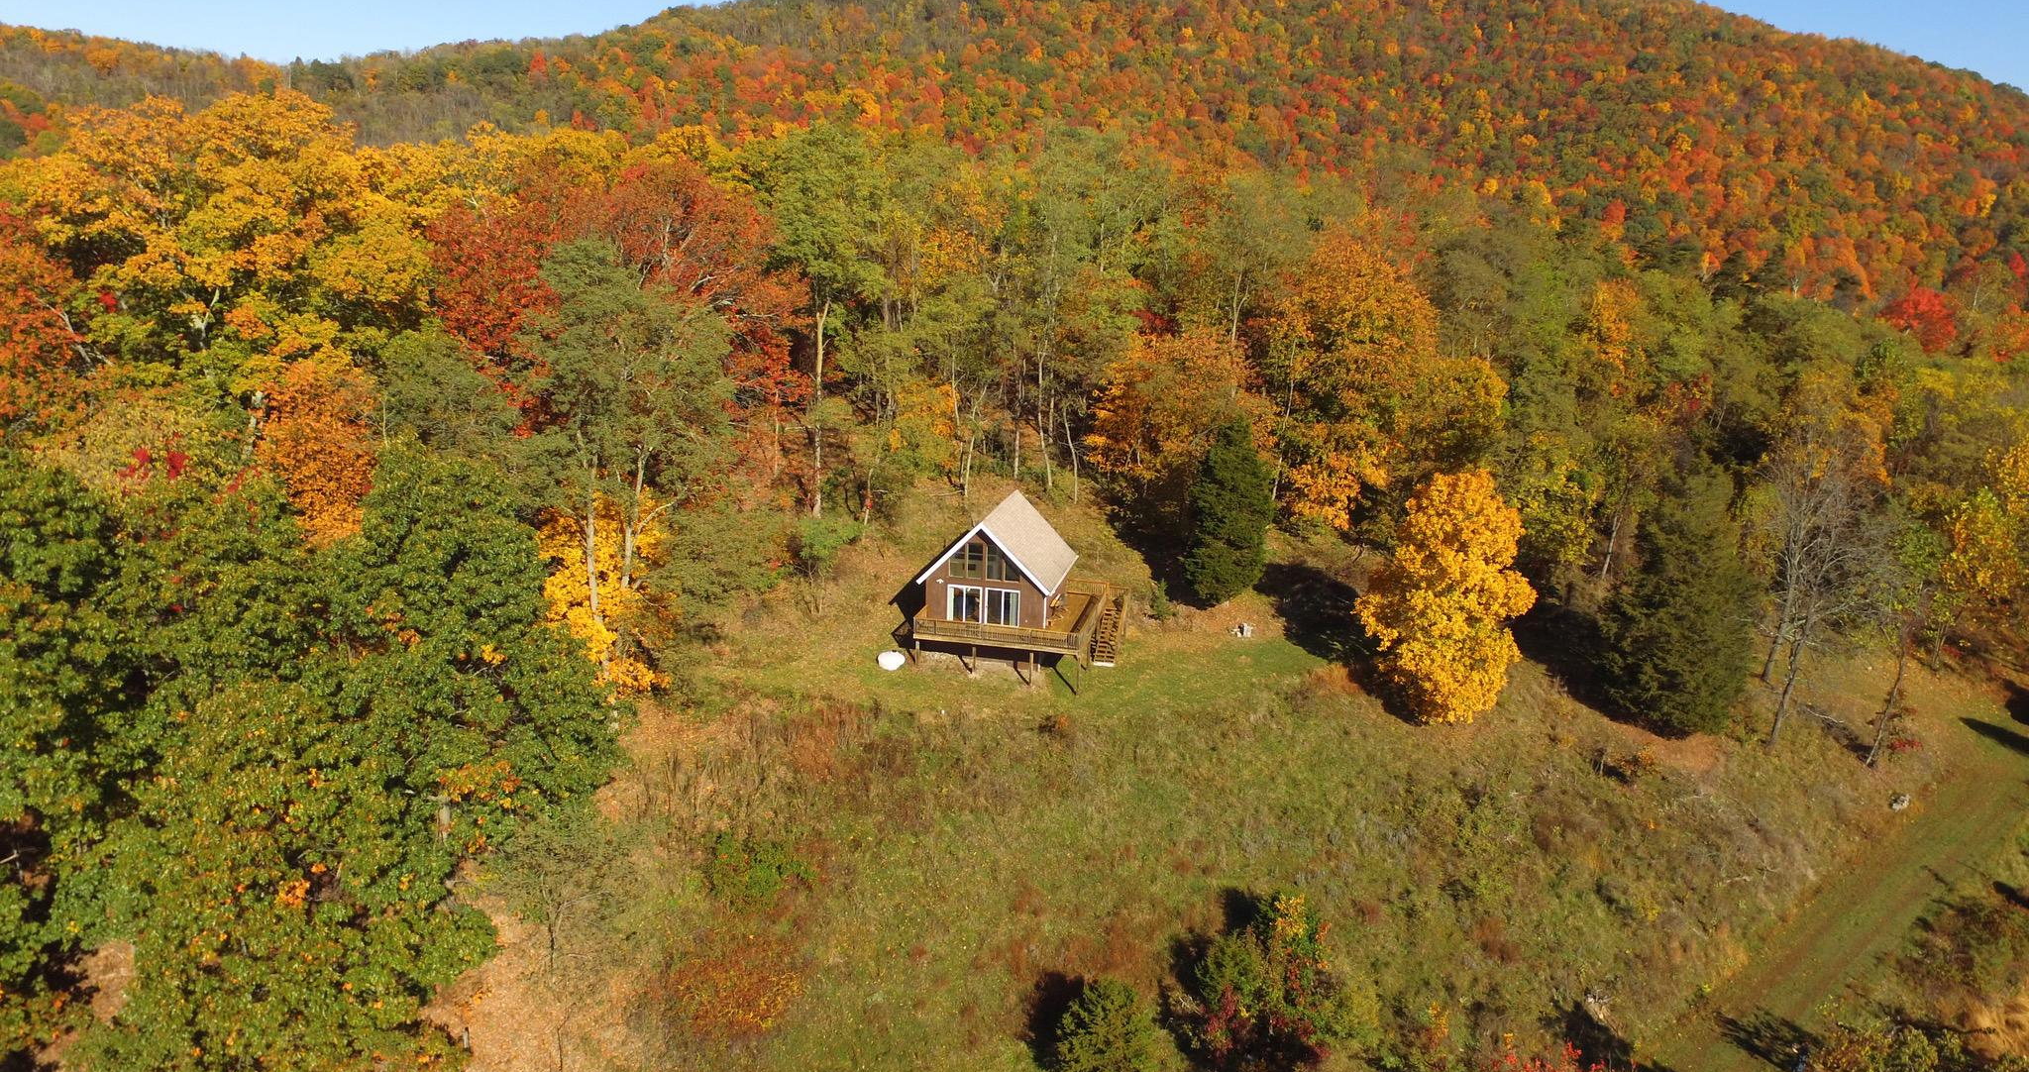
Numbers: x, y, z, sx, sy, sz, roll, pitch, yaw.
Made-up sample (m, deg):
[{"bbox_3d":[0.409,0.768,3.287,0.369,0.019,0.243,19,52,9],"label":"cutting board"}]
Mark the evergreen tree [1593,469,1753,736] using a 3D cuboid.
[{"bbox_3d":[31.564,3.010,54.110,7.170,12.690,6.960,0,16,0],"label":"evergreen tree"}]

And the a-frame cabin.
[{"bbox_3d":[0.420,2.503,61.183,9.579,7.725,8.498,4,17,14],"label":"a-frame cabin"}]

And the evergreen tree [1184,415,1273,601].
[{"bbox_3d":[12.011,-1.426,66.988,5.070,10.780,4.920,0,16,0],"label":"evergreen tree"}]

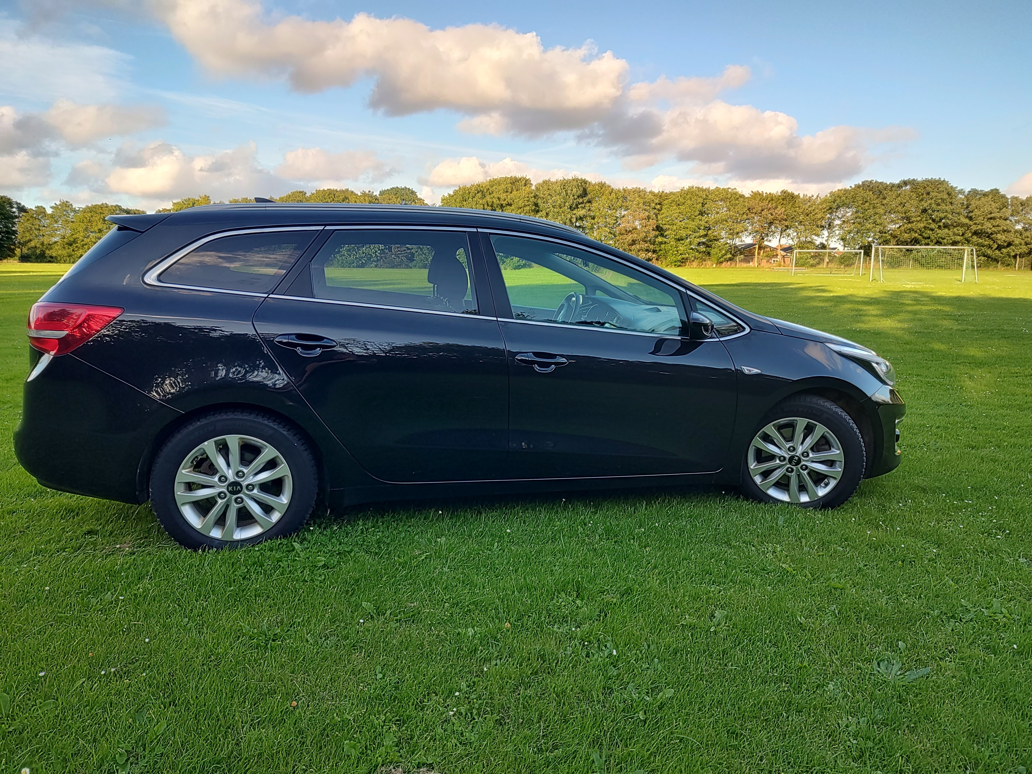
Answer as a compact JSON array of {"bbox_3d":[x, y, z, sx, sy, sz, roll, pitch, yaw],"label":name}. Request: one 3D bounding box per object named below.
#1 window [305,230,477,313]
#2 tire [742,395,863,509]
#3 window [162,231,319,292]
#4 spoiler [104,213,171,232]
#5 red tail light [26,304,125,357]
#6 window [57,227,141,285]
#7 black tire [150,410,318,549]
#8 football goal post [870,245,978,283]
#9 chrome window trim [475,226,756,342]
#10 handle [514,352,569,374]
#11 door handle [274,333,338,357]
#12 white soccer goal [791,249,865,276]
[{"bbox_3d":[-0.498,-0.485,2.852,0.677,0.350,0.045,-1,-9,-14],"label":"window"},{"bbox_3d":[1.402,0.343,3.458,0.630,0.630,0.210,4,13,19],"label":"tire"},{"bbox_3d":[-1.099,-0.505,2.740,0.578,0.276,0.055,0,-16,-10],"label":"window"},{"bbox_3d":[-1.684,-0.766,3.290,0.330,0.115,1.160,-1,11,-14],"label":"spoiler"},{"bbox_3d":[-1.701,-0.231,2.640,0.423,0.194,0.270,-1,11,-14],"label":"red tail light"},{"bbox_3d":[-1.878,-0.600,3.272,0.120,0.400,1.200,43,-2,-18],"label":"window"},{"bbox_3d":[-1.148,0.389,2.837,0.626,0.624,0.212,-1,11,-14],"label":"black tire"},{"bbox_3d":[23.554,-7.059,39.524,5.200,2.100,1.770,2,11,7],"label":"football goal post"},{"bbox_3d":[0.490,-0.462,3.159,1.314,0.521,0.110,-2,-14,-18],"label":"chrome window trim"},{"bbox_3d":[0.113,-0.104,2.949,0.241,0.090,0.055,-1,11,-14],"label":"handle"},{"bbox_3d":[-0.825,-0.167,2.707,0.243,0.090,0.060,-1,7,-14],"label":"door handle"},{"bbox_3d":[25.479,-10.189,56.485,5.200,2.100,1.804,2,11,11],"label":"white soccer goal"}]

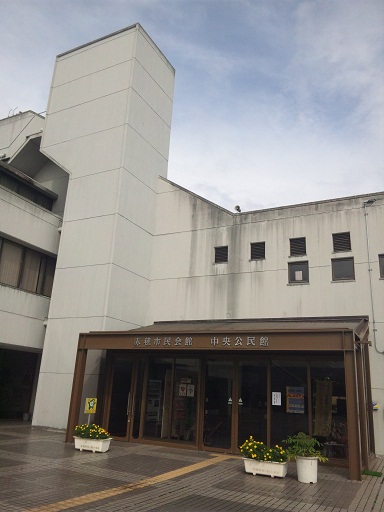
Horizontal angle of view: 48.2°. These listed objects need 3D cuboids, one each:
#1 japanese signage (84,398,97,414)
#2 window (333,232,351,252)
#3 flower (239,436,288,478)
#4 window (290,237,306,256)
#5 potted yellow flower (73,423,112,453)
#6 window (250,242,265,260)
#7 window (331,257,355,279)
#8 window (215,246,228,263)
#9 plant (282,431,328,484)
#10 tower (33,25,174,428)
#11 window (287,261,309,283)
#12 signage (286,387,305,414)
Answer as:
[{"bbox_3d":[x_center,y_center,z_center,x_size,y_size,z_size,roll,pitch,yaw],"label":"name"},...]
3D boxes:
[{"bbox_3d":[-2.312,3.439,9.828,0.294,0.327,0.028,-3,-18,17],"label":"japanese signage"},{"bbox_3d":[4.778,-0.430,13.648,0.552,0.699,0.110,-6,-19,27],"label":"window"},{"bbox_3d":[1.330,3.644,7.795,0.892,0.626,0.423,-6,-19,27],"label":"flower"},{"bbox_3d":[3.538,-0.298,14.280,0.552,0.699,0.110,-6,-19,27],"label":"window"},{"bbox_3d":[-2.185,4.048,9.564,0.874,0.552,0.414,-6,-19,27],"label":"potted yellow flower"},{"bbox_3d":[2.310,-0.172,14.907,0.552,0.699,0.110,-6,-19,27],"label":"window"},{"bbox_3d":[4.730,0.418,13.388,0.662,0.819,0.110,-6,-19,27],"label":"window"},{"bbox_3d":[1.077,-0.042,15.535,0.552,0.699,0.110,-6,-19,27],"label":"window"},{"bbox_3d":[1.983,3.505,7.518,0.754,0.782,0.681,-6,-19,27],"label":"plant"},{"bbox_3d":[-3.868,-1.481,17.690,4.434,15.732,3.128,-6,-19,27],"label":"tower"},{"bbox_3d":[3.490,0.549,14.020,0.662,0.819,0.110,-6,-19,27],"label":"window"},{"bbox_3d":[2.409,3.356,9.992,0.414,0.584,0.028,-6,-19,27],"label":"signage"}]

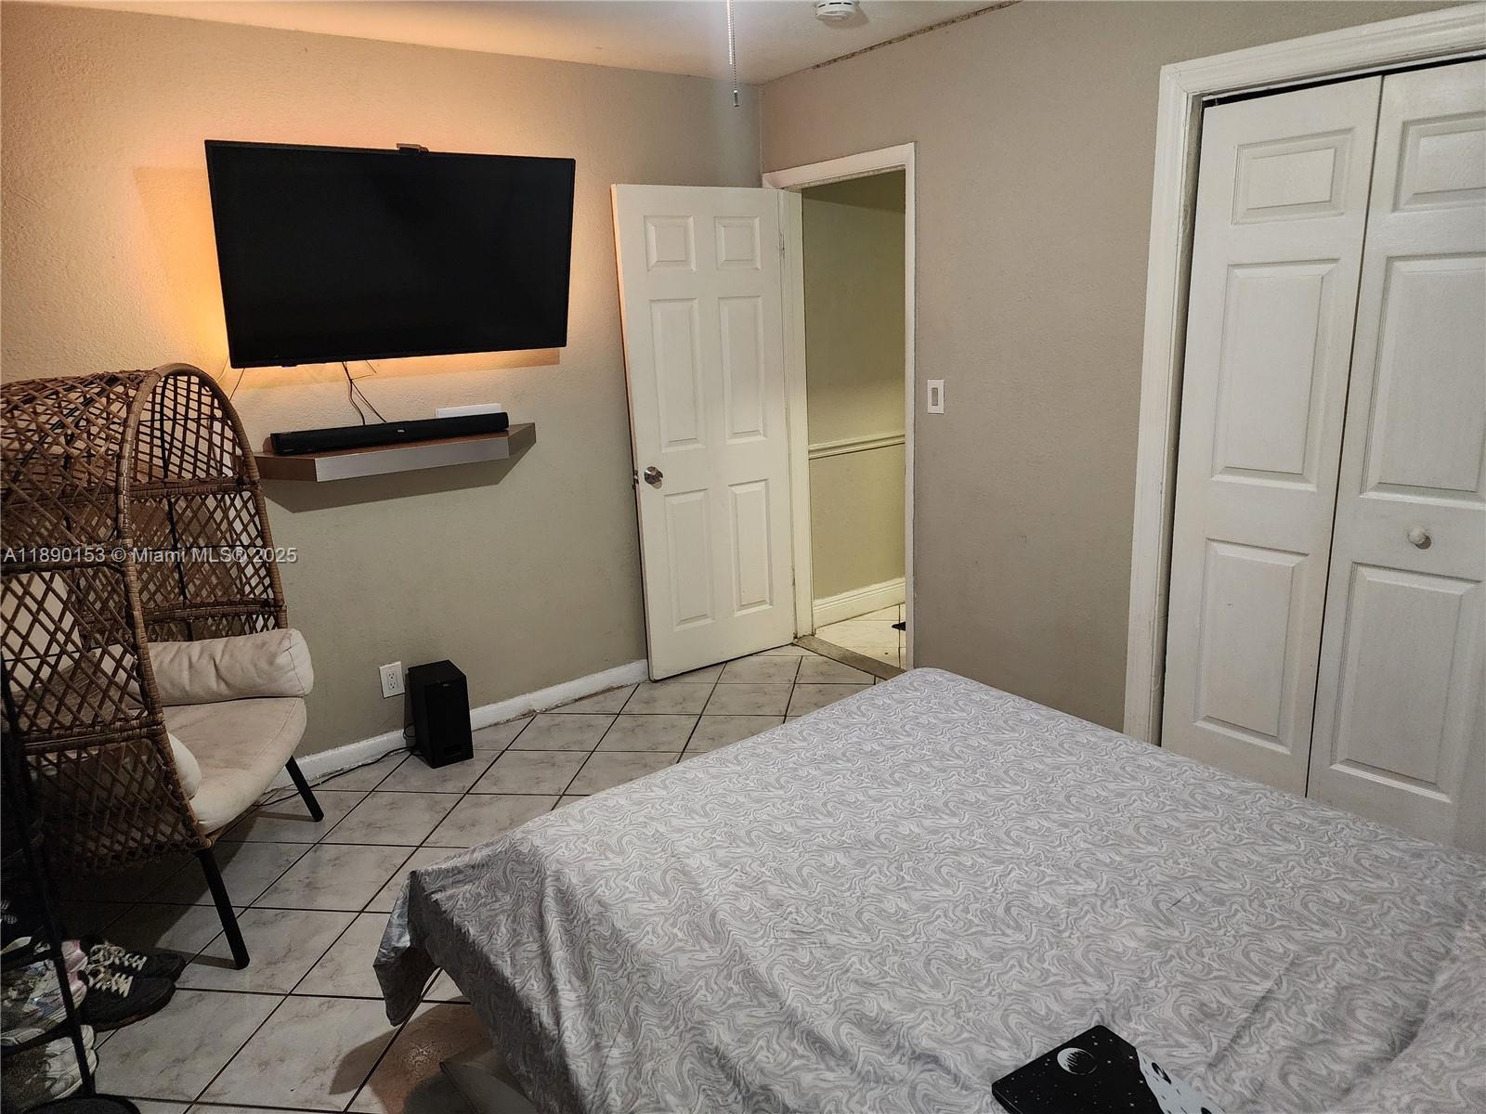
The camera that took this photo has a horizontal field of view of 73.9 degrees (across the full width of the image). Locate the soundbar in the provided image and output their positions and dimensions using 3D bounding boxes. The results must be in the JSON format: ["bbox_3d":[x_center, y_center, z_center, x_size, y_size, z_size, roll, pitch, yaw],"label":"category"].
[{"bbox_3d":[-1.202,-0.435,3.442,0.795,0.062,0.085,-13,17,-35],"label":"soundbar"}]

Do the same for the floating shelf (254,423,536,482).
[{"bbox_3d":[-1.161,-0.357,3.425,1.055,0.077,0.205,-13,20,-35],"label":"floating shelf"}]

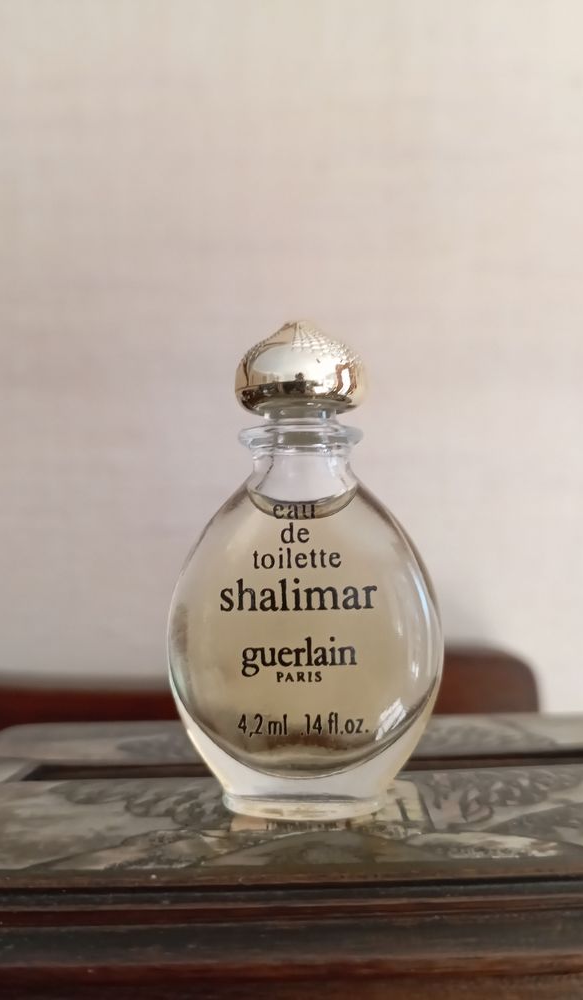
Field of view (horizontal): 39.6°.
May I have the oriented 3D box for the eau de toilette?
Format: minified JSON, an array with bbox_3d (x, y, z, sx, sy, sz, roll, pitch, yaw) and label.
[{"bbox_3d":[0.001,0.007,0.088,0.030,0.052,0.016,-1,-2,5],"label":"eau de toilette"}]

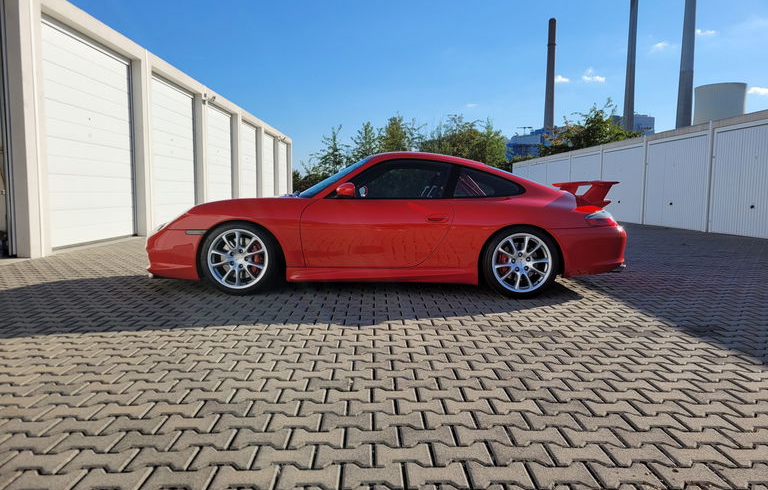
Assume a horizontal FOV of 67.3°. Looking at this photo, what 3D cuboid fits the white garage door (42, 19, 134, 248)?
[{"bbox_3d":[-4.758,-1.613,9.304,0.100,3.200,3.200,1,5,-1],"label":"white garage door"}]

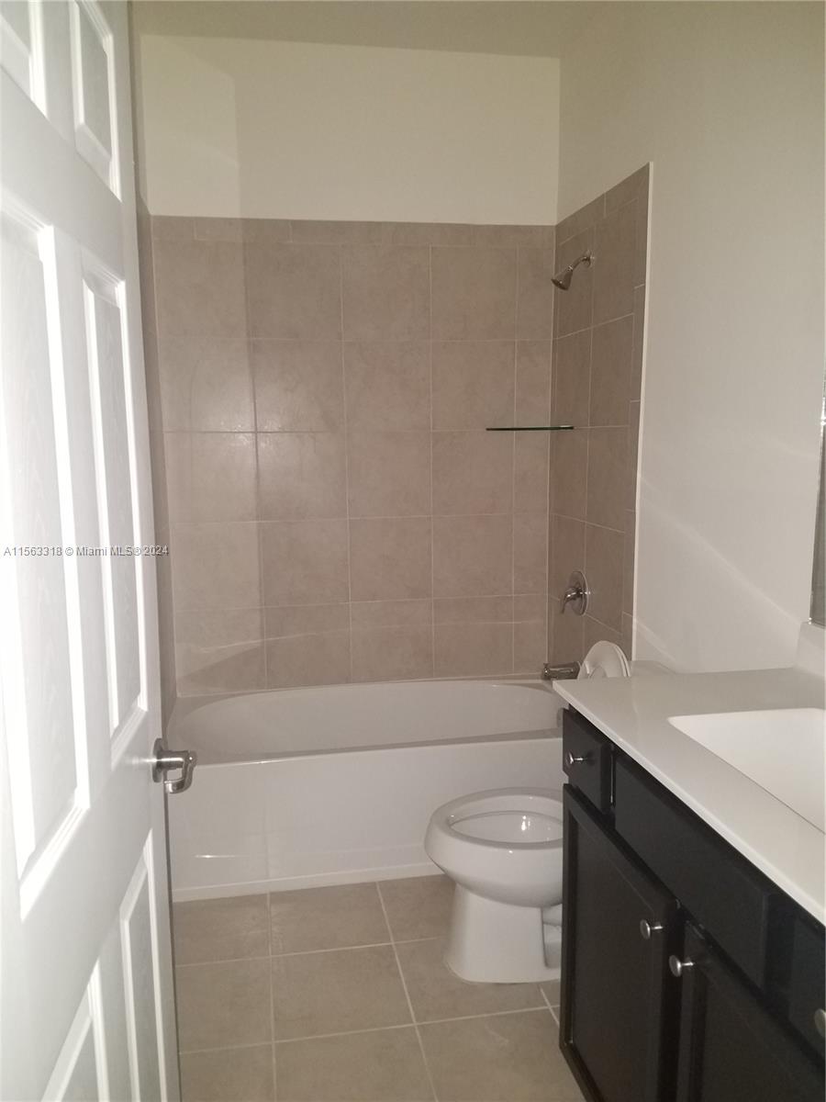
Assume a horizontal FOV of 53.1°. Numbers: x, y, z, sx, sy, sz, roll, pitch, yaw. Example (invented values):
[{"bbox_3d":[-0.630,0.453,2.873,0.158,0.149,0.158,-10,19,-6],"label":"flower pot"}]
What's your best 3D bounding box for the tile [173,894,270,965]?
[{"bbox_3d":[-0.568,1.075,2.348,0.318,0.010,0.316,-2,8,-10],"label":"tile"}]

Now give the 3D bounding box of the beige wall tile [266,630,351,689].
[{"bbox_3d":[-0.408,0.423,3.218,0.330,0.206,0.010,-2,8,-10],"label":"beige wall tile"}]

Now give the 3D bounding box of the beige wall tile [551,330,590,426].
[{"bbox_3d":[0.589,-0.625,3.063,0.012,0.334,0.342,-2,9,-12],"label":"beige wall tile"}]

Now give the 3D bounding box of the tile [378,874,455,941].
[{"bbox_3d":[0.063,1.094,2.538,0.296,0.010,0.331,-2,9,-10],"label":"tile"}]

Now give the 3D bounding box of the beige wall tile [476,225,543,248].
[{"bbox_3d":[0.376,-1.197,3.154,0.291,0.082,0.012,-2,8,-8],"label":"beige wall tile"}]

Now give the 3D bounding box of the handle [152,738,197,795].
[{"bbox_3d":[-0.348,0.317,1.210,0.066,0.065,0.132,-2,8,-6],"label":"handle"}]

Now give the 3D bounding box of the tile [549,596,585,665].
[{"bbox_3d":[0.592,0.370,3.211,0.010,0.326,0.380,-2,9,-10],"label":"tile"}]

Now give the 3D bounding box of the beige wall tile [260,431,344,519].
[{"bbox_3d":[-0.420,-0.287,3.158,0.332,0.335,0.009,-2,8,-10],"label":"beige wall tile"}]

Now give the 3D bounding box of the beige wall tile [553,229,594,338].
[{"bbox_3d":[0.582,-0.953,2.983,0.012,0.333,0.340,-2,8,-10],"label":"beige wall tile"}]

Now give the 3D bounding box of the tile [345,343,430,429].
[{"bbox_3d":[-0.093,-0.634,3.168,0.333,0.335,0.009,-2,8,-10],"label":"tile"}]

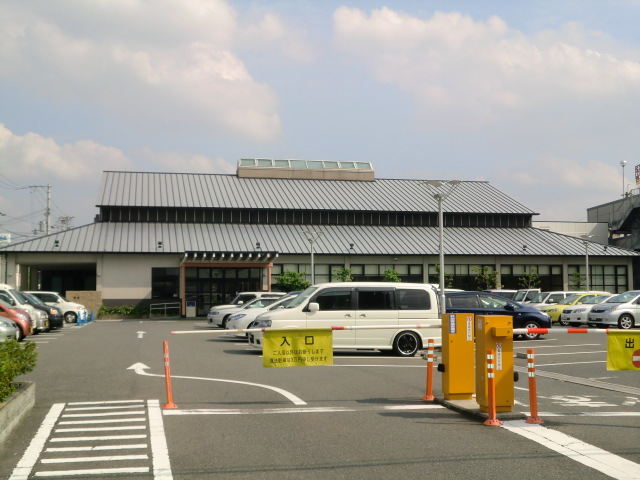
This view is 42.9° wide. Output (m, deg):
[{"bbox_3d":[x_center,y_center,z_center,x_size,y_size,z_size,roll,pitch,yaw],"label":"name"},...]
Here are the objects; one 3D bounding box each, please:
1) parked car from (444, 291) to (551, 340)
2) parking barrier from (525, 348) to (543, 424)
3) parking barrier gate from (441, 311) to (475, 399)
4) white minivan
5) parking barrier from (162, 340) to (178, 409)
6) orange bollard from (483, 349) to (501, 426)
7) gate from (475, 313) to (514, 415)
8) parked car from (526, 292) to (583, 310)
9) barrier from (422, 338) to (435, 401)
[{"bbox_3d":[5.347,2.526,27.398,4.570,1.590,1.700,0,-4,-12],"label":"parked car"},{"bbox_3d":[2.399,1.627,9.117,0.210,0.825,0.210,0,-4,-12],"label":"parking barrier"},{"bbox_3d":[1.755,1.480,10.330,0.340,1.080,0.280,1,-4,-12],"label":"parking barrier gate"},{"bbox_3d":[0.518,2.006,20.847,4.700,1.840,1.710,0,-4,-12],"label":"white minivan"},{"bbox_3d":[-1.840,1.648,10.000,0.200,0.810,0.200,0,-4,0],"label":"parking barrier"},{"bbox_3d":[1.909,1.623,8.999,0.210,0.825,0.210,0,-4,-12],"label":"orange bollard"},{"bbox_3d":[2.064,1.466,9.598,0.360,1.100,0.310,0,-4,-12],"label":"gate"},{"bbox_3d":[12.386,3.601,42.999,3.450,1.640,1.500,1,-4,-15],"label":"parked car"},{"bbox_3d":[1.464,1.740,10.950,0.200,0.805,0.200,0,-4,0],"label":"barrier"}]

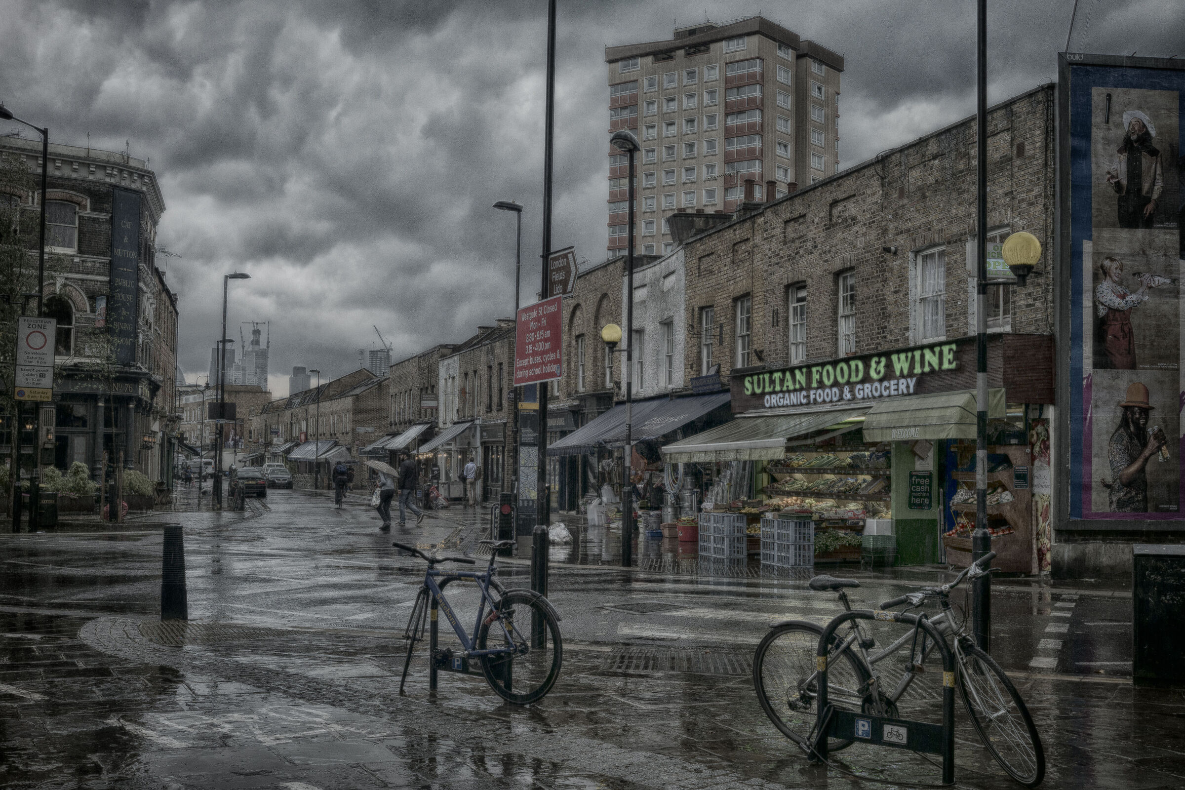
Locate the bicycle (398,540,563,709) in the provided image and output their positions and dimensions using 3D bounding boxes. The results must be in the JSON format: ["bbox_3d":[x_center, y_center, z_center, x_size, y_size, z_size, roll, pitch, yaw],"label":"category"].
[{"bbox_3d":[-0.800,1.435,8.683,1.610,1.000,0.530,-1,-4,37],"label":"bicycle"}]

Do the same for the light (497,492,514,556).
[{"bbox_3d":[-1.442,2.140,22.529,0.220,1.080,0.200,1,-3,-8],"label":"light"}]

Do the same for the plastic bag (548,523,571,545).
[{"bbox_3d":[-0.628,2.584,25.100,0.470,0.410,0.450,1,-3,0],"label":"plastic bag"}]

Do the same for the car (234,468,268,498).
[{"bbox_3d":[-16.947,4.336,66.971,1.740,1.420,4.400,2,-3,-14],"label":"car"}]

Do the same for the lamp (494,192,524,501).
[{"bbox_3d":[-2.214,-0.845,34.551,0.770,8.250,0.300,2,-3,-14],"label":"lamp"}]

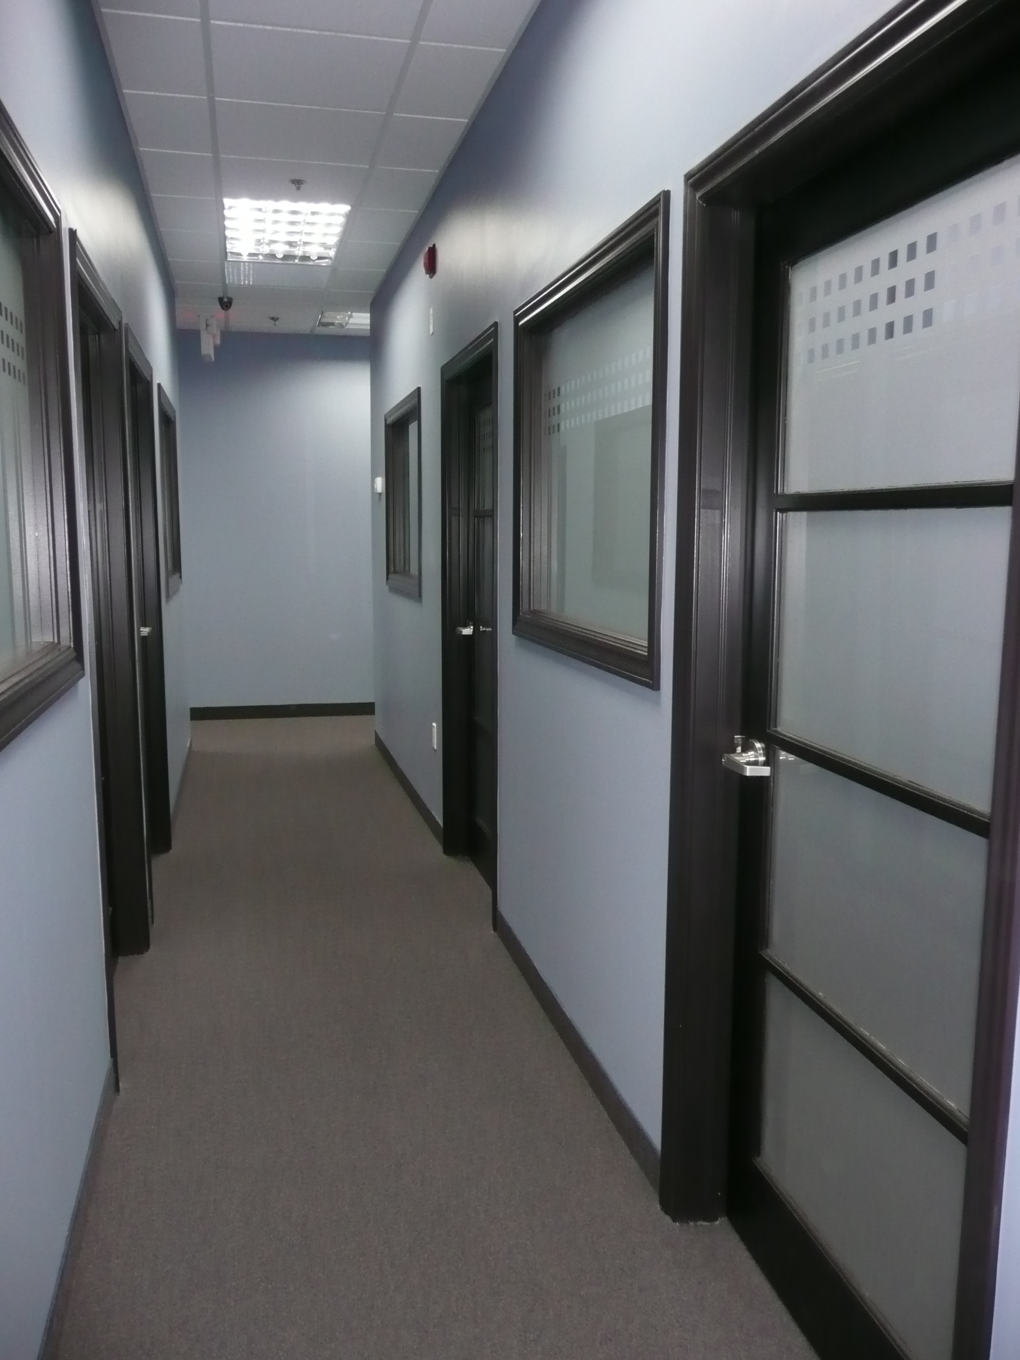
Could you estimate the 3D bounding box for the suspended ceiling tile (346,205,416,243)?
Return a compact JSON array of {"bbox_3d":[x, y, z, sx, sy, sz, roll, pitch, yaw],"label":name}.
[{"bbox_3d":[-0.630,-2.238,5.423,0.275,0.020,0.592,-2,8,-13],"label":"suspended ceiling tile"}]

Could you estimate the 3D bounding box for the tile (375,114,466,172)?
[{"bbox_3d":[-0.346,-2.058,4.222,0.290,0.020,0.591,-2,8,-13],"label":"tile"}]

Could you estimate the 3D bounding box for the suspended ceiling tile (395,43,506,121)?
[{"bbox_3d":[-0.206,-1.978,3.643,0.290,0.020,0.591,-2,8,-13],"label":"suspended ceiling tile"}]

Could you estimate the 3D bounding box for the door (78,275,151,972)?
[{"bbox_3d":[-1.241,0.009,3.216,0.055,2.040,0.820,-2,8,-13],"label":"door"}]

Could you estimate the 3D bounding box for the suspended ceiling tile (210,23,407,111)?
[{"bbox_3d":[-0.657,-1.982,3.573,0.595,0.020,0.592,-2,8,-13],"label":"suspended ceiling tile"}]

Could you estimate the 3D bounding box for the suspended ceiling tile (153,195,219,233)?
[{"bbox_3d":[-1.519,-2.193,5.167,0.294,0.020,0.591,-2,8,-13],"label":"suspended ceiling tile"}]

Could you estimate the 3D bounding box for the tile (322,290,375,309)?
[{"bbox_3d":[-1.049,-2.479,7.167,0.275,0.020,0.592,-2,8,-13],"label":"tile"}]

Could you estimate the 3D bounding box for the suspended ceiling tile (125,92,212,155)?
[{"bbox_3d":[-1.246,-2.049,4.048,0.284,0.020,0.592,-2,8,-13],"label":"suspended ceiling tile"}]

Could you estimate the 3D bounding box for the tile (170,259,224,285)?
[{"bbox_3d":[-1.804,-2.371,6.375,0.284,0.020,0.592,-2,8,-13],"label":"tile"}]

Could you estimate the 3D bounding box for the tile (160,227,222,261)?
[{"bbox_3d":[-1.659,-2.274,5.745,0.294,0.020,0.591,-2,8,-13],"label":"tile"}]

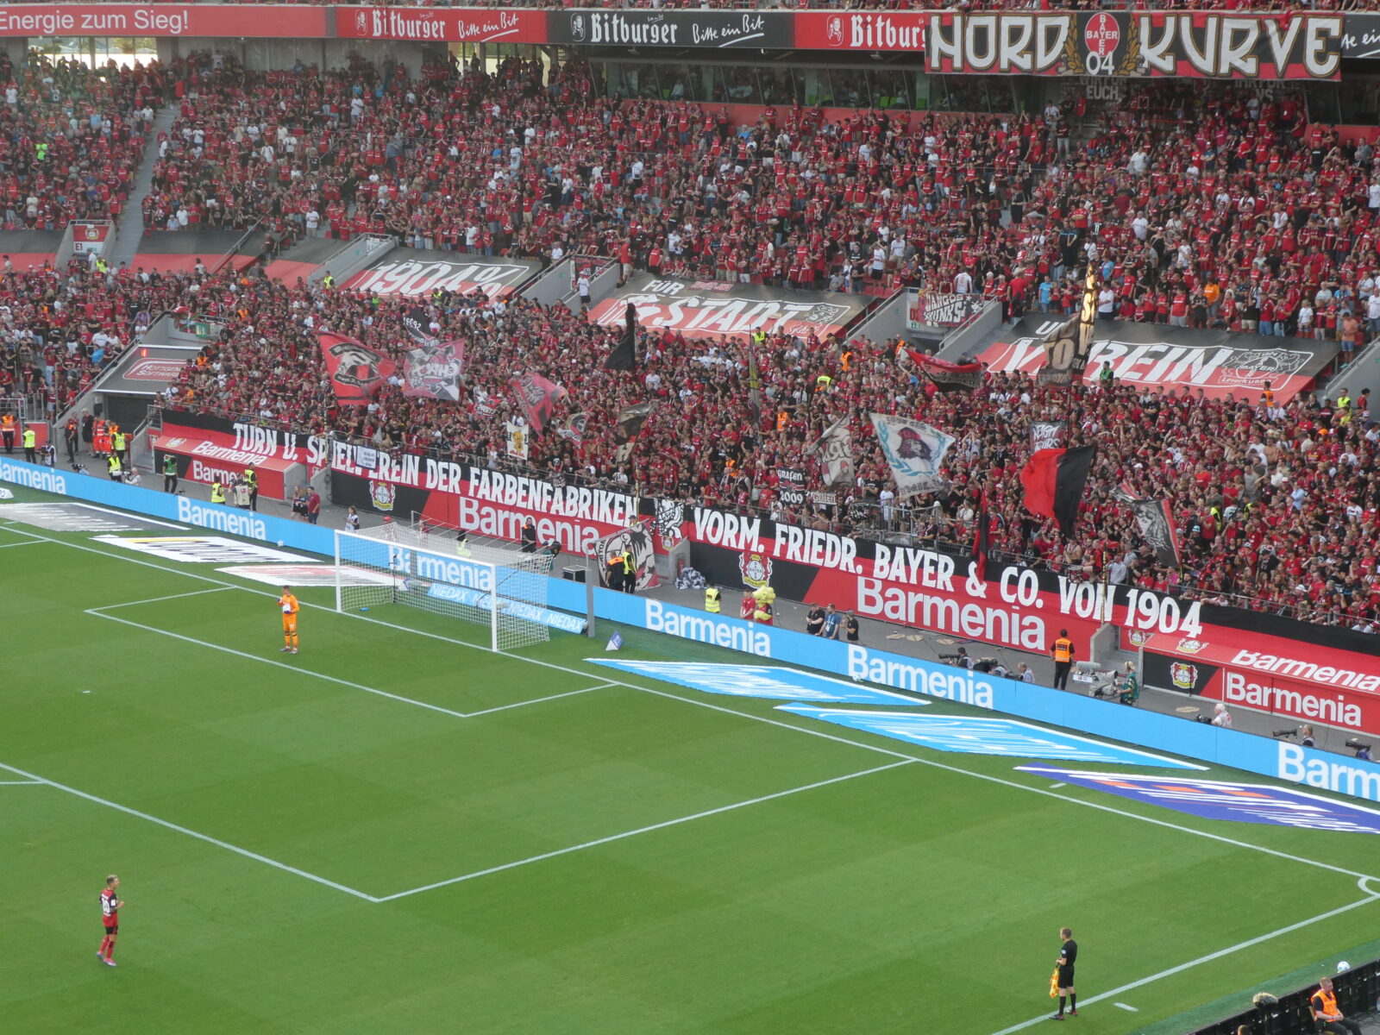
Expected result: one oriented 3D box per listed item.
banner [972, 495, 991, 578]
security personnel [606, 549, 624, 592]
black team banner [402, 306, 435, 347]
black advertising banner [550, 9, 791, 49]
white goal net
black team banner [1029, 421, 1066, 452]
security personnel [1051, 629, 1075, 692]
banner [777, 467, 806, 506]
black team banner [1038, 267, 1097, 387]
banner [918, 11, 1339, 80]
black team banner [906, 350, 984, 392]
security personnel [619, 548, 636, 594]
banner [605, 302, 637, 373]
[{"bbox_3d":[8.481,0.549,81.156,0.449,2.527,0.350,3,11,18],"label":"banner"},{"bbox_3d":[-2.294,1.901,85.652,0.570,1.780,0.400,1,10,6],"label":"security personnel"},{"bbox_3d":[-10.322,-7.287,106.251,1.222,1.500,0.400,2,10,9],"label":"black team banner"},{"bbox_3d":[-1.073,-21.130,120.761,0.100,1.579,15.172,-9,14,-42],"label":"black advertising banner"},{"bbox_3d":[-7.394,2.016,83.917,2.200,2.560,7.560,-9,14,-42],"label":"white goal net"},{"bbox_3d":[10.716,-2.372,83.548,1.100,1.060,0.100,4,11,24],"label":"black team banner"},{"bbox_3d":[9.906,3.864,74.249,0.600,1.800,0.400,2,10,11],"label":"security personnel"},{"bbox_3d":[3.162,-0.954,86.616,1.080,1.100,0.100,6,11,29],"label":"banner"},{"bbox_3d":[11.504,-5.785,85.076,1.750,3.550,0.500,2,10,14],"label":"black team banner"},{"bbox_3d":[15.926,-17.559,103.623,0.100,2.321,19.230,-9,14,-42],"label":"banner"},{"bbox_3d":[8.266,-4.741,90.500,2.435,1.255,0.500,3,11,17],"label":"black team banner"},{"bbox_3d":[-1.948,1.753,86.434,0.400,1.800,0.500,-6,11,-29],"label":"security personnel"},{"bbox_3d":[-2.474,-6.412,99.363,1.079,2.435,0.400,2,10,12],"label":"banner"}]

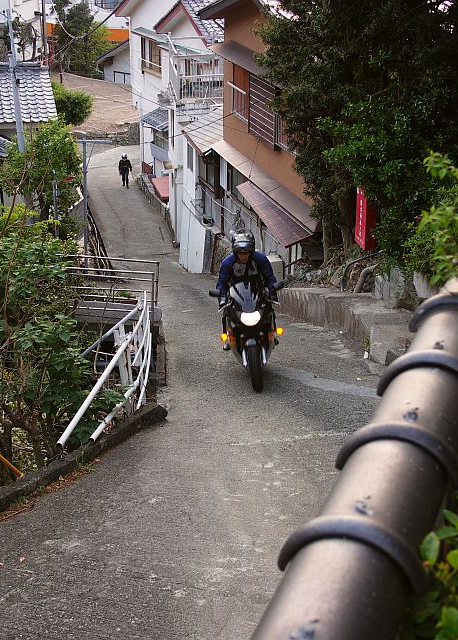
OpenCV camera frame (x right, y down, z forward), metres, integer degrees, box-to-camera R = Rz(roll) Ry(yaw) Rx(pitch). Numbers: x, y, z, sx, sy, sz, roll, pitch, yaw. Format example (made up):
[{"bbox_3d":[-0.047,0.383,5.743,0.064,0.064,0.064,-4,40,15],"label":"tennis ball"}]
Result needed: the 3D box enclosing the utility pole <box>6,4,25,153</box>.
[{"bbox_3d":[-5.605,-5.168,27.264,0.220,6.800,0.220,1,22,0],"label":"utility pole"}]

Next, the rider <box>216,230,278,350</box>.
[{"bbox_3d":[0.188,-0.318,10.950,0.660,1.240,0.850,-3,15,1],"label":"rider"}]

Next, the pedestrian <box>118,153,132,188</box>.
[{"bbox_3d":[-4.963,-7.077,48.300,0.600,1.750,0.450,-2,22,-8],"label":"pedestrian"}]

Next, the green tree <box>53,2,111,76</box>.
[{"bbox_3d":[-10.805,-20.762,75.000,4.400,5.800,4.200,1,22,0],"label":"green tree"}]

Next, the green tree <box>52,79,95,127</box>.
[{"bbox_3d":[-9.040,-12.462,58.000,2.900,2.700,2.700,1,22,0],"label":"green tree"}]

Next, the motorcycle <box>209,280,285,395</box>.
[{"bbox_3d":[0.242,0.063,10.989,0.780,1.140,2.050,-5,8,2],"label":"motorcycle"}]

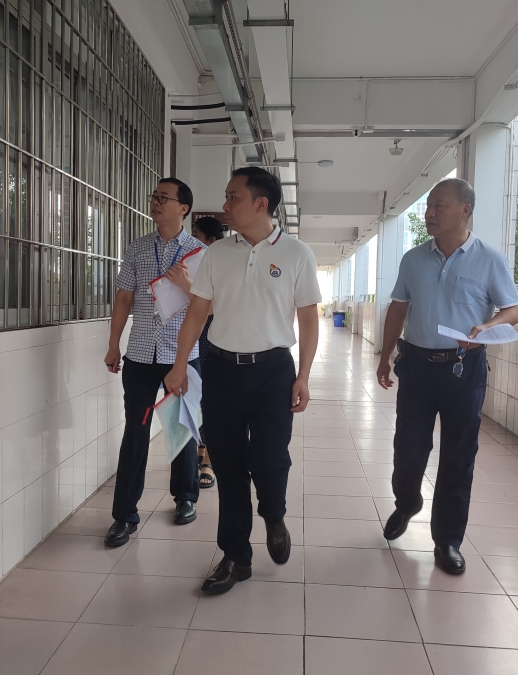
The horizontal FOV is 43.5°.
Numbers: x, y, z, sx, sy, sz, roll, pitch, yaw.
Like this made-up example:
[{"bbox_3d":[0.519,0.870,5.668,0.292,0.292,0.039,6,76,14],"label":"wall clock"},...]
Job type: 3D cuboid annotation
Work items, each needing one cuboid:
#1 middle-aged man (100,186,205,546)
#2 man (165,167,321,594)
[{"bbox_3d":[-0.475,0.082,3.231,0.540,1.710,0.520,2,4,4],"label":"middle-aged man"},{"bbox_3d":[-0.041,0.135,2.702,0.600,1.690,0.520,2,4,6],"label":"man"}]

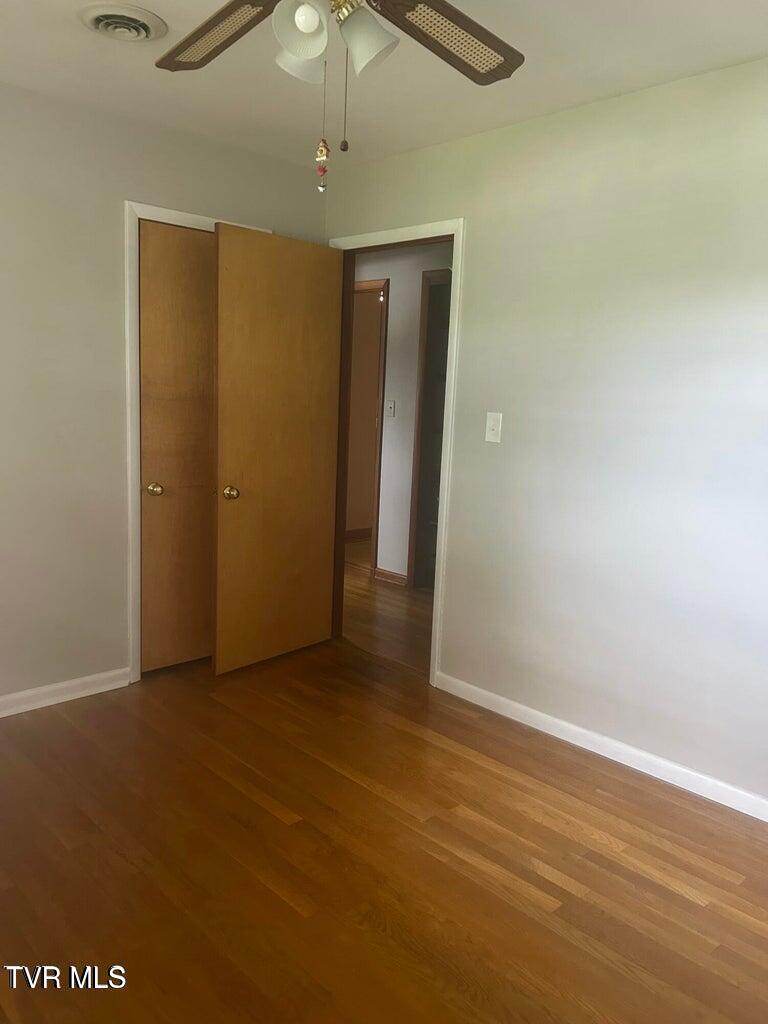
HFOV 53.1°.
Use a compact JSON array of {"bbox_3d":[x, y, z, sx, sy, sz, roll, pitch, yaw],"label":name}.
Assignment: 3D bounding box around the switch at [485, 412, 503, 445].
[{"bbox_3d":[0.458,-0.355,3.237,0.018,0.117,0.073,-6,13,-43],"label":"switch"}]

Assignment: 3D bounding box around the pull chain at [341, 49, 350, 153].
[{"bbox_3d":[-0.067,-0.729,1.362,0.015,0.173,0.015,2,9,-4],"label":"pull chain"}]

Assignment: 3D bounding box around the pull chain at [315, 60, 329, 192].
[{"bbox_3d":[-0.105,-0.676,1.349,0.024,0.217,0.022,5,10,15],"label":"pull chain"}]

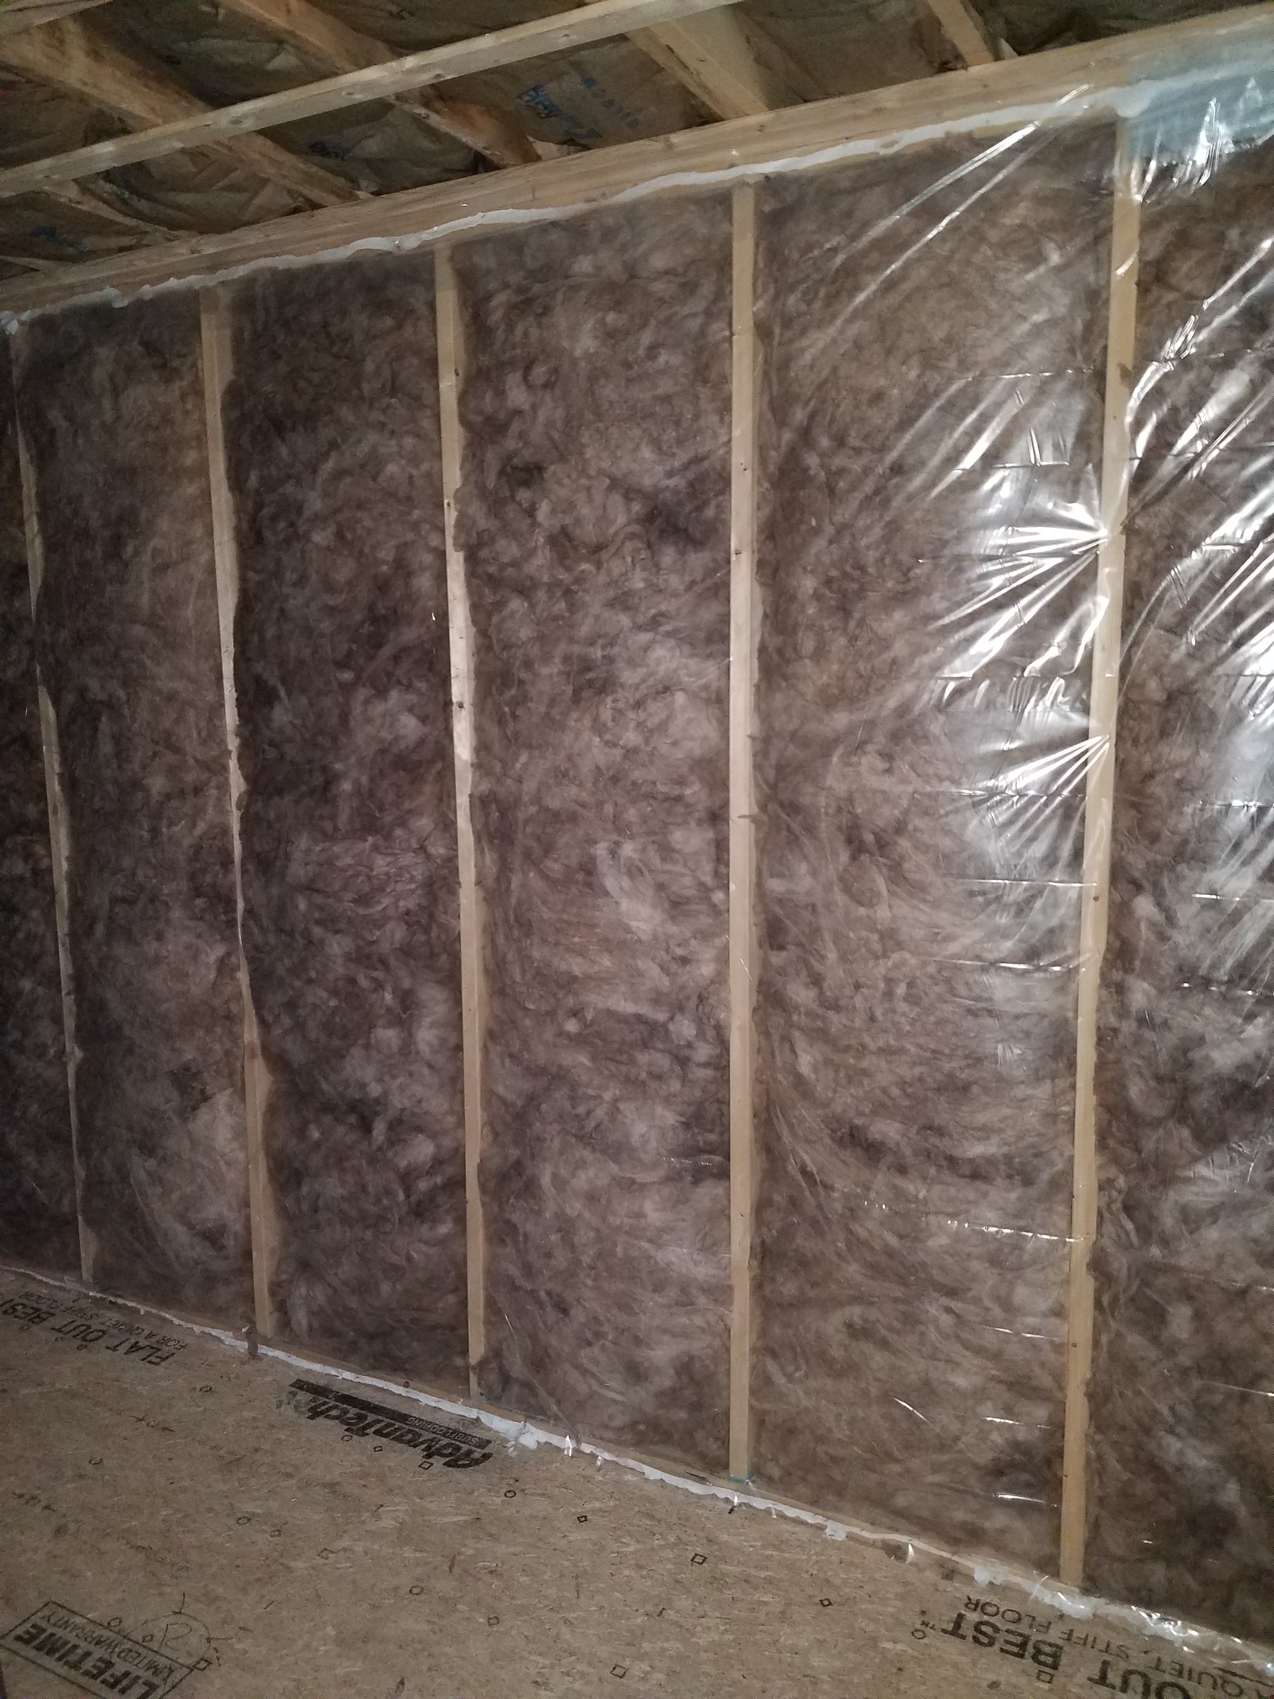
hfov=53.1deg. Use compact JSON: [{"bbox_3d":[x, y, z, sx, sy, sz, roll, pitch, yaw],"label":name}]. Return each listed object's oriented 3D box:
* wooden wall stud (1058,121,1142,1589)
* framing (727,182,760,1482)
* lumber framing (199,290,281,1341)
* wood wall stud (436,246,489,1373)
[{"bbox_3d":[0.754,0.084,2.068,0.038,2.352,0.112,4,9,27],"label":"wooden wall stud"},{"bbox_3d":[0.213,0.049,2.347,0.038,2.352,0.112,4,9,27],"label":"framing"},{"bbox_3d":[-0.869,-0.021,2.906,0.038,2.352,0.112,4,9,27],"label":"lumber framing"},{"bbox_3d":[-0.325,0.014,2.625,0.038,2.352,0.112,4,9,27],"label":"wood wall stud"}]

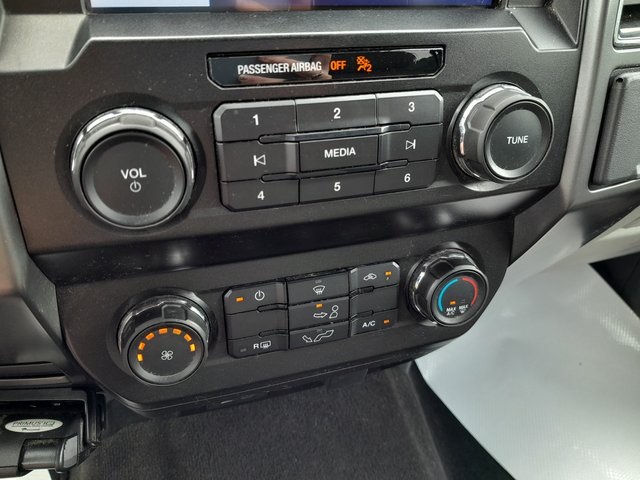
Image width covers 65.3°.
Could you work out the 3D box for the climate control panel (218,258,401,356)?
[{"bbox_3d":[-0.003,0.039,0.289,0.104,0.047,0.010,-8,25,-16],"label":"climate control panel"}]

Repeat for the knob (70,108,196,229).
[{"bbox_3d":[-0.072,-0.026,0.195,0.047,0.047,0.018,-8,26,-16],"label":"knob"}]

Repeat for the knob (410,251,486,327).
[{"bbox_3d":[0.082,0.032,0.309,0.048,0.048,0.018,-8,25,-16],"label":"knob"}]

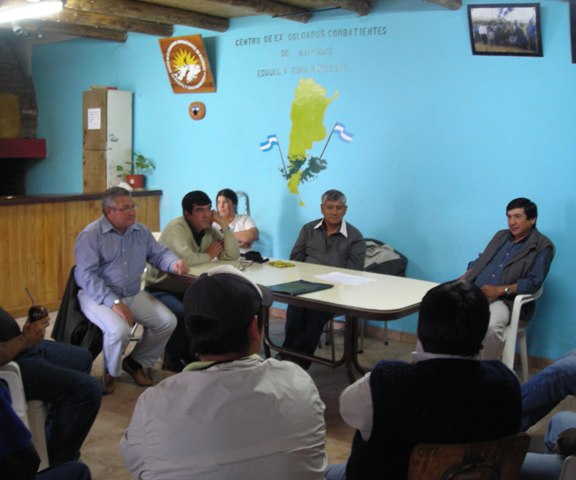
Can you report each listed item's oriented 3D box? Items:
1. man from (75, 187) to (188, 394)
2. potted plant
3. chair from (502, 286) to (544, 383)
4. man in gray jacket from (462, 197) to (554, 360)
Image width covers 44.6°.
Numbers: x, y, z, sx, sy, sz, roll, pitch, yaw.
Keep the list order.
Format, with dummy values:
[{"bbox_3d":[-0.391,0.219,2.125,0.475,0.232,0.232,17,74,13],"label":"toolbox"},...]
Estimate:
[{"bbox_3d":[-0.999,0.306,4.503,0.600,1.270,0.760,-5,10,-39],"label":"man"},{"bbox_3d":[-1.519,-0.684,7.024,0.380,0.360,0.340,0,8,-11],"label":"potted plant"},{"bbox_3d":[1.346,0.549,4.704,0.560,0.820,0.560,8,10,43],"label":"chair"},{"bbox_3d":[1.379,0.356,4.548,0.580,1.250,0.780,9,11,44],"label":"man in gray jacket"}]

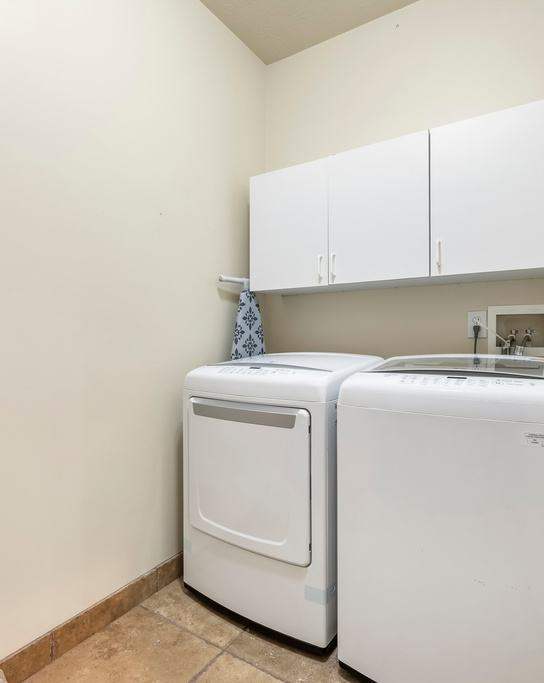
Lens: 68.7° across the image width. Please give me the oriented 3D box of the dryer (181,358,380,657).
[{"bbox_3d":[0.077,0.575,1.851,0.686,1.020,0.720,0,0,32],"label":"dryer"}]

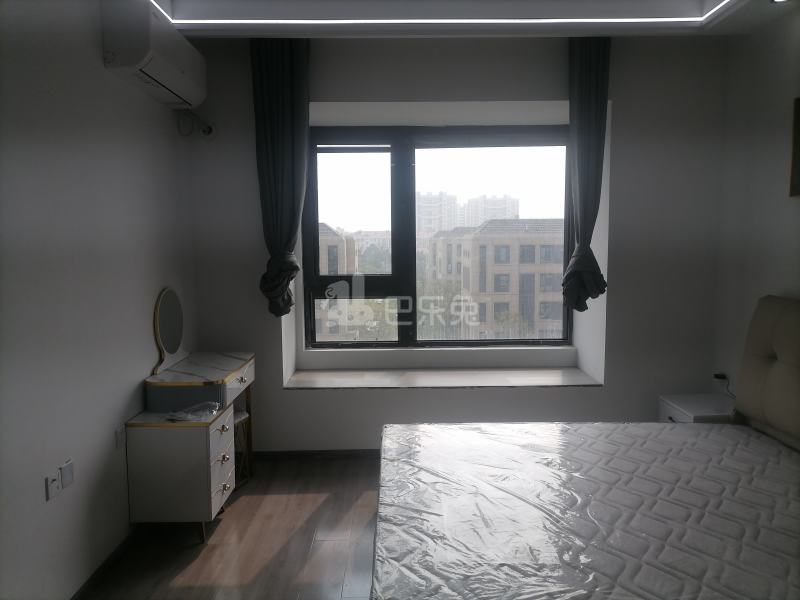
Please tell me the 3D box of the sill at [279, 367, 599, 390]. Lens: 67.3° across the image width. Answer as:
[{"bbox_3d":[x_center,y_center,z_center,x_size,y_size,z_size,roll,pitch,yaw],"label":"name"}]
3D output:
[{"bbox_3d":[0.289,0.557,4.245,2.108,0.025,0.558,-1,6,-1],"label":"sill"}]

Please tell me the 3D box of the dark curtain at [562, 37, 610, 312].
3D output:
[{"bbox_3d":[1.139,-0.777,3.728,0.263,1.722,0.170,-1,6,-1],"label":"dark curtain"}]

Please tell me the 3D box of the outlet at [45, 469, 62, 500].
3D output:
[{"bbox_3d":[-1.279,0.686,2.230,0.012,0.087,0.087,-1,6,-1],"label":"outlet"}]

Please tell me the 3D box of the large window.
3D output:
[{"bbox_3d":[0.299,-0.470,4.603,2.074,1.671,0.099,-1,5,-1],"label":"large window"}]

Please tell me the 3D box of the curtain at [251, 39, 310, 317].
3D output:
[{"bbox_3d":[-0.711,-0.755,3.712,0.346,1.732,0.170,-1,6,-1],"label":"curtain"}]

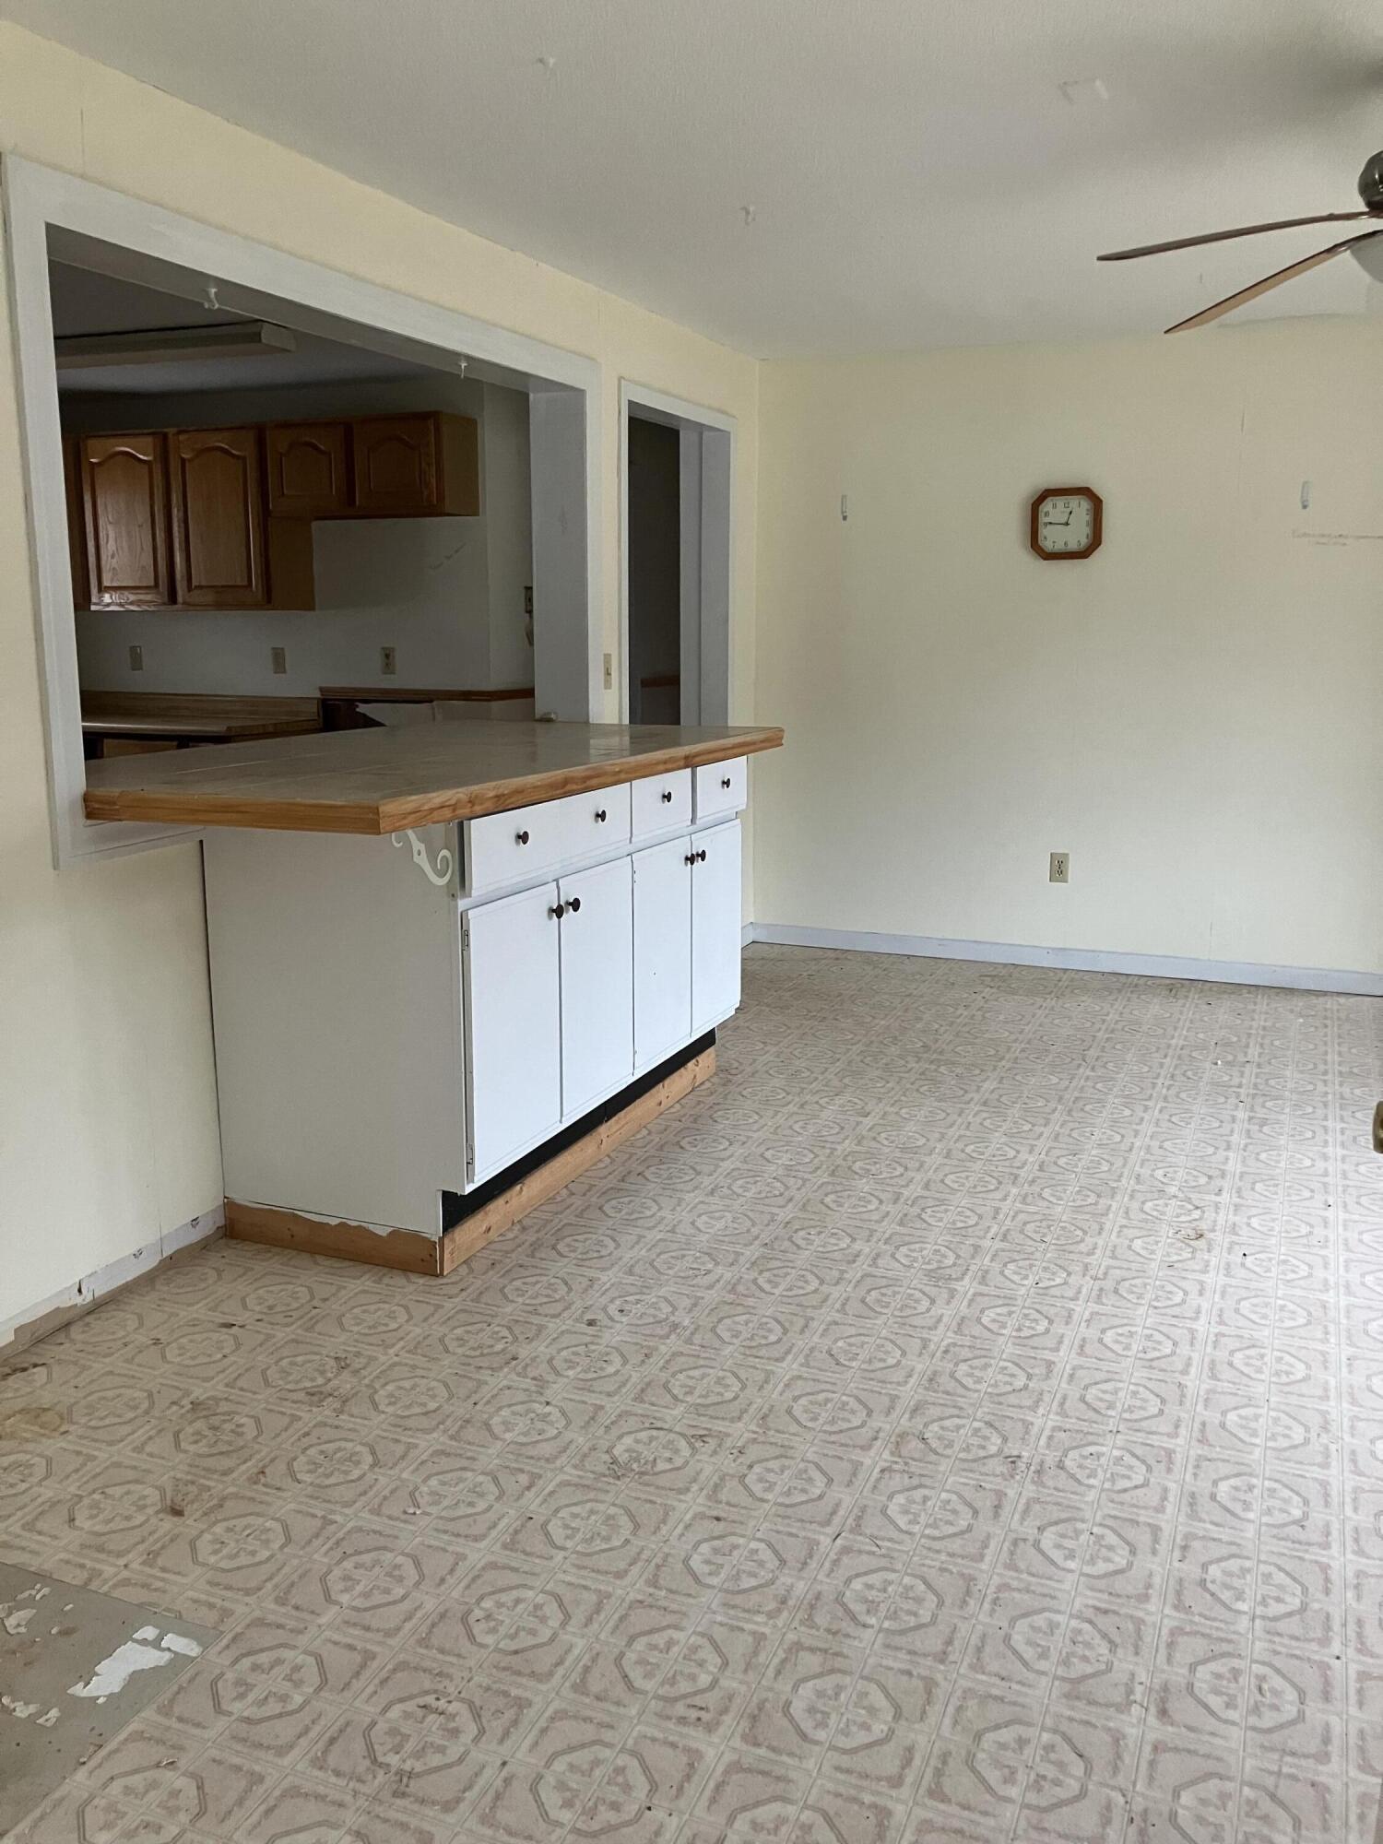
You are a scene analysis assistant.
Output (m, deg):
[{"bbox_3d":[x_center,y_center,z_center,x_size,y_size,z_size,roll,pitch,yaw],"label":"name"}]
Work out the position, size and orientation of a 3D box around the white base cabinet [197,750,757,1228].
[{"bbox_3d":[-0.429,0.063,3.725,0.631,0.860,1.526,5,12,22],"label":"white base cabinet"}]

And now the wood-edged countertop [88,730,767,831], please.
[{"bbox_3d":[-0.438,-0.388,3.631,0.662,0.057,2.080,5,12,22],"label":"wood-edged countertop"}]

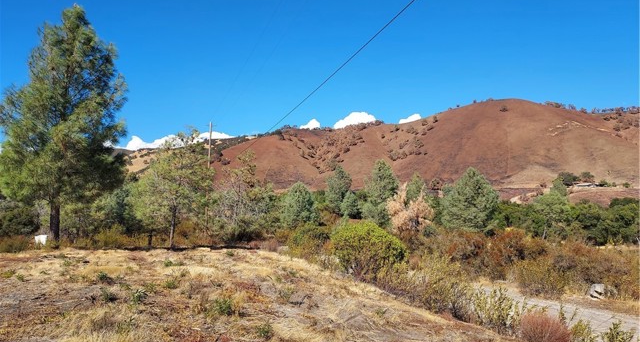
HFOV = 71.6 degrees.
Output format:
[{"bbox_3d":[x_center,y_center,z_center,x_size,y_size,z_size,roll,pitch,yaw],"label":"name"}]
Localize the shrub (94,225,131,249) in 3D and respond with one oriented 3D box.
[{"bbox_3d":[-9.633,3.072,20.500,1.720,1.090,1.600,1,-3,0],"label":"shrub"}]

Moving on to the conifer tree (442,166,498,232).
[{"bbox_3d":[13.309,2.582,39.500,5.060,5.670,4.710,1,-3,0],"label":"conifer tree"}]

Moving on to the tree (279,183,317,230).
[{"bbox_3d":[-1.709,2.960,37.000,3.110,4.090,2.890,1,-3,0],"label":"tree"}]

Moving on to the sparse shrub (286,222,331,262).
[{"bbox_3d":[-0.415,2.578,16.000,1.550,1.340,1.450,1,-3,0],"label":"sparse shrub"}]

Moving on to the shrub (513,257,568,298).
[{"bbox_3d":[6.858,3.312,13.800,1.710,1.220,1.590,1,-3,0],"label":"shrub"}]

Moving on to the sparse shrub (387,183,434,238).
[{"bbox_3d":[6.833,2.982,33.500,3.550,4.000,3.300,1,-3,0],"label":"sparse shrub"}]

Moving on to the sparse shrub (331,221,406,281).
[{"bbox_3d":[1.366,2.268,12.500,2.100,1.660,1.950,1,-3,0],"label":"sparse shrub"}]

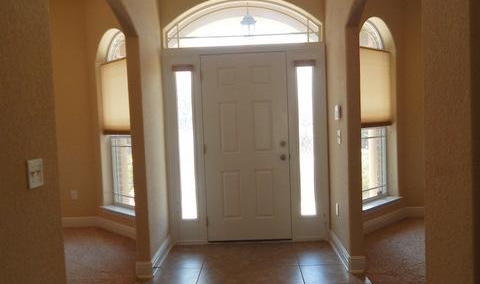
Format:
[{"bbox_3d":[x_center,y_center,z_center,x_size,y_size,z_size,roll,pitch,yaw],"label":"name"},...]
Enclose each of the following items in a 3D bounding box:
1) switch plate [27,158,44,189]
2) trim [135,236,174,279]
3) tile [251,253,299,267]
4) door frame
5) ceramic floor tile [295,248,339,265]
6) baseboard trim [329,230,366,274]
[{"bbox_3d":[-0.849,0.129,1.689,0.008,0.116,0.115,-2,3,2],"label":"switch plate"},{"bbox_3d":[-0.807,1.084,3.981,0.150,0.137,0.945,-2,3,2],"label":"trim"},{"bbox_3d":[0.319,1.121,3.905,0.433,0.012,0.430,-2,3,2],"label":"tile"},{"bbox_3d":[0.080,0.033,4.456,1.730,2.133,0.130,-2,3,2],"label":"door frame"},{"bbox_3d":[0.747,1.107,3.897,0.431,0.010,0.431,-2,3,2],"label":"ceramic floor tile"},{"bbox_3d":[1.019,1.024,3.950,0.140,0.133,0.970,-2,3,2],"label":"baseboard trim"}]

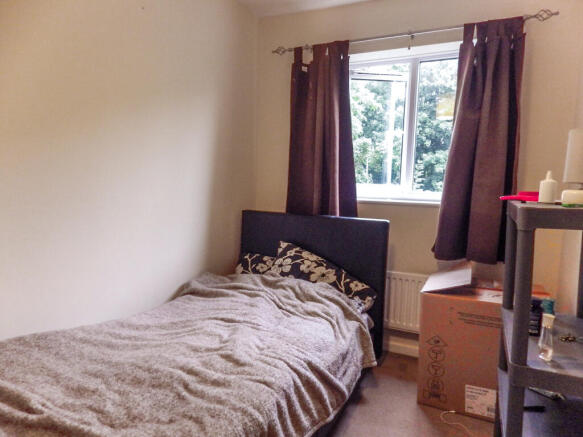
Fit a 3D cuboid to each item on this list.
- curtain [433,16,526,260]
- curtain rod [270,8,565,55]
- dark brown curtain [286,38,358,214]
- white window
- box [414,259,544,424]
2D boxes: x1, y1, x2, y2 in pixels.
[{"bbox_3d":[1.031,-0.405,2.073,0.388,1.310,0.130,3,5,23],"label":"curtain"},{"bbox_3d":[0.611,-1.091,2.208,1.631,0.076,0.090,3,5,23],"label":"curtain rod"},{"bbox_3d":[0.205,-0.459,2.432,0.480,1.300,0.125,3,5,23],"label":"dark brown curtain"},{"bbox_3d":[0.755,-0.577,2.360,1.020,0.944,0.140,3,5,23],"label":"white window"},{"bbox_3d":[0.967,0.626,1.924,0.545,0.620,0.400,3,5,23],"label":"box"}]

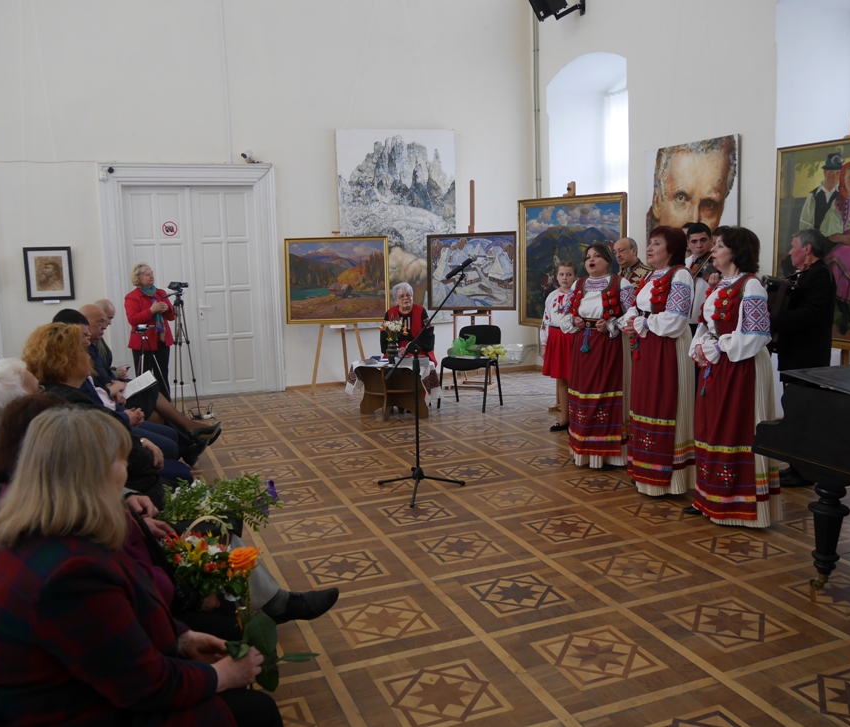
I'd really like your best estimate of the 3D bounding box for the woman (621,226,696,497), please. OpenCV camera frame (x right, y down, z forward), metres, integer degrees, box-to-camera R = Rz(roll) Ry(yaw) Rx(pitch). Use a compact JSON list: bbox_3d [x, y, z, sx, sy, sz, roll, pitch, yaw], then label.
[{"bbox_3d":[1.531,-0.032,5.120,0.430,1.701,0.490,-5,9,-26],"label":"woman"}]

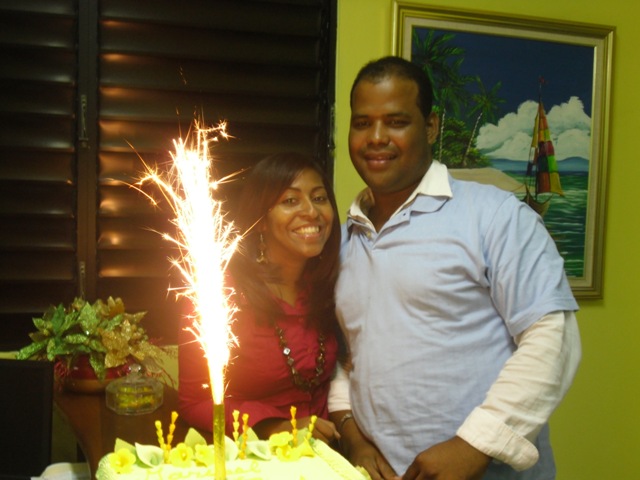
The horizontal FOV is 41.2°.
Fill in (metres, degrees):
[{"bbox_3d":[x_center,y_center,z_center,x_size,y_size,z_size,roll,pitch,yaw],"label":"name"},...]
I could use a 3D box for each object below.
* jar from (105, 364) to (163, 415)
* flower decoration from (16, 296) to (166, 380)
[{"bbox_3d":[-0.428,0.336,1.950,0.130,0.100,0.130,0,2,-12],"label":"jar"},{"bbox_3d":[-0.576,0.263,2.150,0.375,0.235,0.310,0,2,-17],"label":"flower decoration"}]

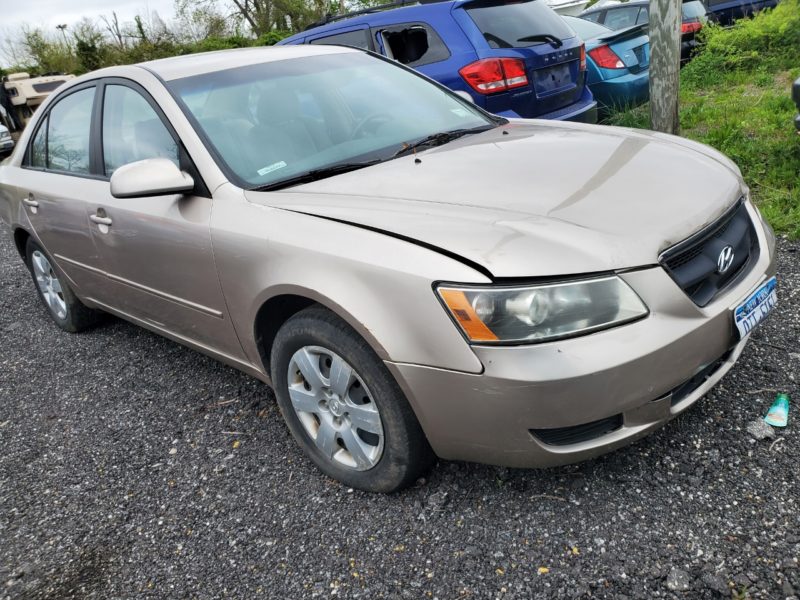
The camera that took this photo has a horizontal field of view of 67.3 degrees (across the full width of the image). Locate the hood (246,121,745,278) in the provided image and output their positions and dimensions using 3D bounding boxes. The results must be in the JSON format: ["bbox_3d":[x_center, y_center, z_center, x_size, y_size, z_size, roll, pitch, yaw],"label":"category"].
[{"bbox_3d":[0.453,-0.442,2.161,1.300,0.280,1.520,13,29,42],"label":"hood"}]

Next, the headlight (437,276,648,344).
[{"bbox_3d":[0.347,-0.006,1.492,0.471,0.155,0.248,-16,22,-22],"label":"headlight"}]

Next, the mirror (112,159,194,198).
[{"bbox_3d":[-0.829,-0.413,2.028,0.180,0.135,0.210,13,29,42],"label":"mirror"}]

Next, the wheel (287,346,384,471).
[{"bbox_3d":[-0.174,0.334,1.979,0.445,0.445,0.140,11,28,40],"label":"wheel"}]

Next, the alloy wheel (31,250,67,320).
[{"bbox_3d":[-2.155,-0.108,3.805,0.445,0.445,0.140,13,29,42],"label":"alloy wheel"}]

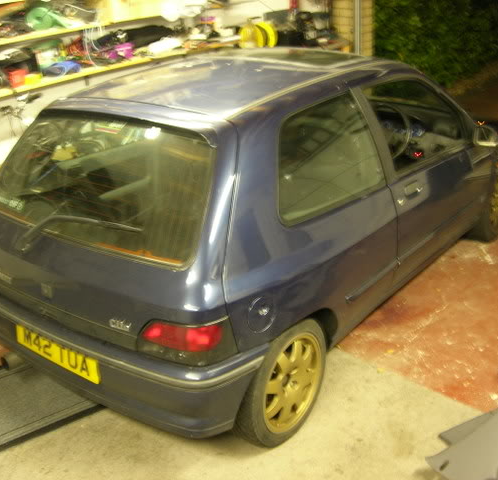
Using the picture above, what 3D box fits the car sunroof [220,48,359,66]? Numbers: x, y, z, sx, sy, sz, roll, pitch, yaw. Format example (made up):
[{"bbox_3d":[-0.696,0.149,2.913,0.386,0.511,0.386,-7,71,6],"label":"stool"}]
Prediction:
[{"bbox_3d":[0.196,-0.979,3.702,0.780,0.040,0.420,16,29,33],"label":"car sunroof"}]

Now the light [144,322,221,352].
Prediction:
[{"bbox_3d":[-0.231,0.328,2.481,0.285,0.120,0.120,16,29,33],"label":"light"}]

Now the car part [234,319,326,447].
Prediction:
[{"bbox_3d":[0.108,0.560,2.919,0.195,0.580,0.580,16,29,33],"label":"car part"}]

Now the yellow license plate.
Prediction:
[{"bbox_3d":[-0.784,0.451,2.853,0.520,0.111,0.020,16,25,33],"label":"yellow license plate"}]

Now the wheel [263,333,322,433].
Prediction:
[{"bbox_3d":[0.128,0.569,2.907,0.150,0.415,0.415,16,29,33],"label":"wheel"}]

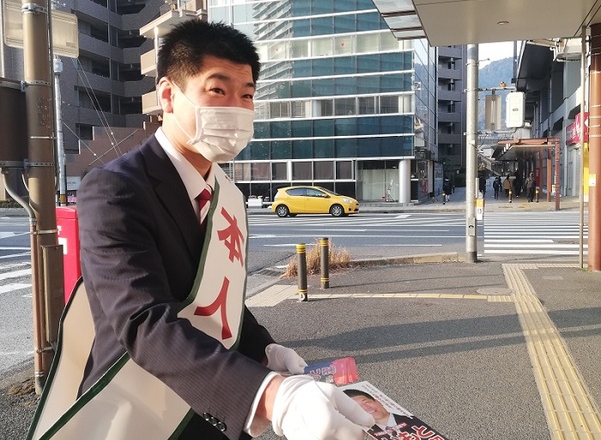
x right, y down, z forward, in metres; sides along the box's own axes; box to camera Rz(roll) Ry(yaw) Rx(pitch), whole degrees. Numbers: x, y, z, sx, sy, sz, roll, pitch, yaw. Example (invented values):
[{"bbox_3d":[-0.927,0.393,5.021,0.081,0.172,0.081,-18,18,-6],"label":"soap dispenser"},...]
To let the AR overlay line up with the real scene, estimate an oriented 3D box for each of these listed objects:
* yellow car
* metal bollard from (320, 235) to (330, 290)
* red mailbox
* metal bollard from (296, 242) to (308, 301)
[{"bbox_3d":[0.725,-0.855,27.850,3.995,1.445,1.695,0,4,15],"label":"yellow car"},{"bbox_3d":[0.340,0.597,8.245,0.113,0.700,0.113,-1,4,0],"label":"metal bollard"},{"bbox_3d":[-1.755,0.523,4.903,0.480,1.270,0.470,2,4,34],"label":"red mailbox"},{"bbox_3d":[0.032,0.649,7.414,0.116,0.710,0.116,-1,4,0],"label":"metal bollard"}]

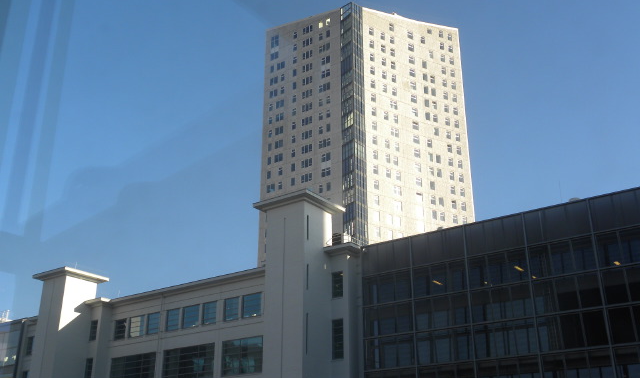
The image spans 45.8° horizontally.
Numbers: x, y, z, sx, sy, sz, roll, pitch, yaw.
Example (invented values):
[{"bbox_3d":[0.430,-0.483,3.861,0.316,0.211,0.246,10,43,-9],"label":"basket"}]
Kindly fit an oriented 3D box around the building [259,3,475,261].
[{"bbox_3d":[9.390,11.740,144.910,36.000,102.500,22.000,14,-27,-28],"label":"building"}]

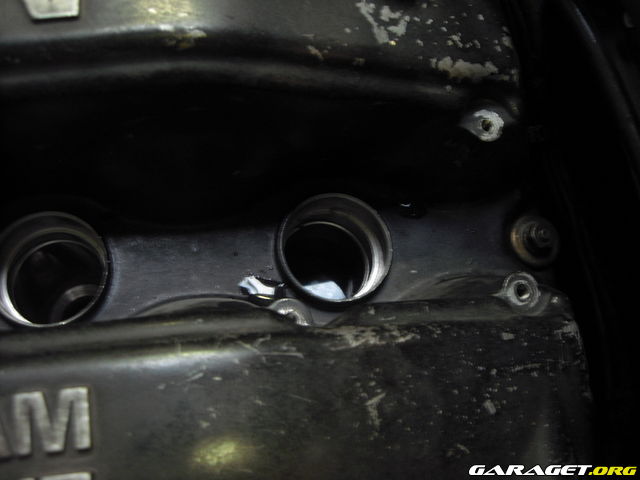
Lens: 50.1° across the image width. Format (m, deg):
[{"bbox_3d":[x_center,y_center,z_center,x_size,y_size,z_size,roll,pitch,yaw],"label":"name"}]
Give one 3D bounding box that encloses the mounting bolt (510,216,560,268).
[{"bbox_3d":[0.083,-0.001,0.256,0.019,0.013,0.019,-2,75,-8],"label":"mounting bolt"}]

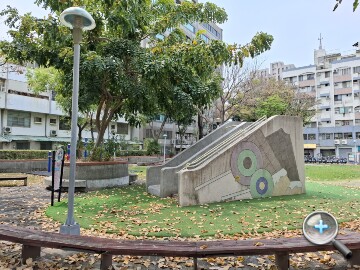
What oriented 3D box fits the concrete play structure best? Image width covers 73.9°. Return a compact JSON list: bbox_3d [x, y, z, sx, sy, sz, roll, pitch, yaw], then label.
[{"bbox_3d":[1.844,0.738,9.020,5.530,2.810,2.450,2,-5,-29],"label":"concrete play structure"}]

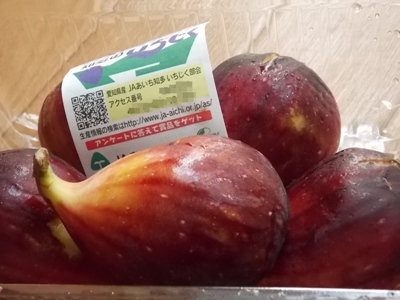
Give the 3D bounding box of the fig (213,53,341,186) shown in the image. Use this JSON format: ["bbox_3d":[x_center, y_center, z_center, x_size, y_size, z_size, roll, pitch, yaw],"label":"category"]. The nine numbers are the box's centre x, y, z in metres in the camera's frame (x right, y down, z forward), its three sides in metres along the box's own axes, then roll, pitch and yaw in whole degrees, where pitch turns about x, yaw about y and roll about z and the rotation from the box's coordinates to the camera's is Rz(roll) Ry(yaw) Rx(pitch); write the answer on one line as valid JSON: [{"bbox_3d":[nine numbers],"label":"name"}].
[{"bbox_3d":[0.029,-0.009,0.350,0.062,0.066,0.061,2,21,-1],"label":"fig"}]

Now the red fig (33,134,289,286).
[{"bbox_3d":[-0.013,0.021,0.300,0.096,0.056,0.057,11,73,-14],"label":"red fig"}]

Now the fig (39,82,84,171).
[{"bbox_3d":[-0.041,-0.007,0.354,0.056,0.066,0.056,2,21,-1],"label":"fig"}]

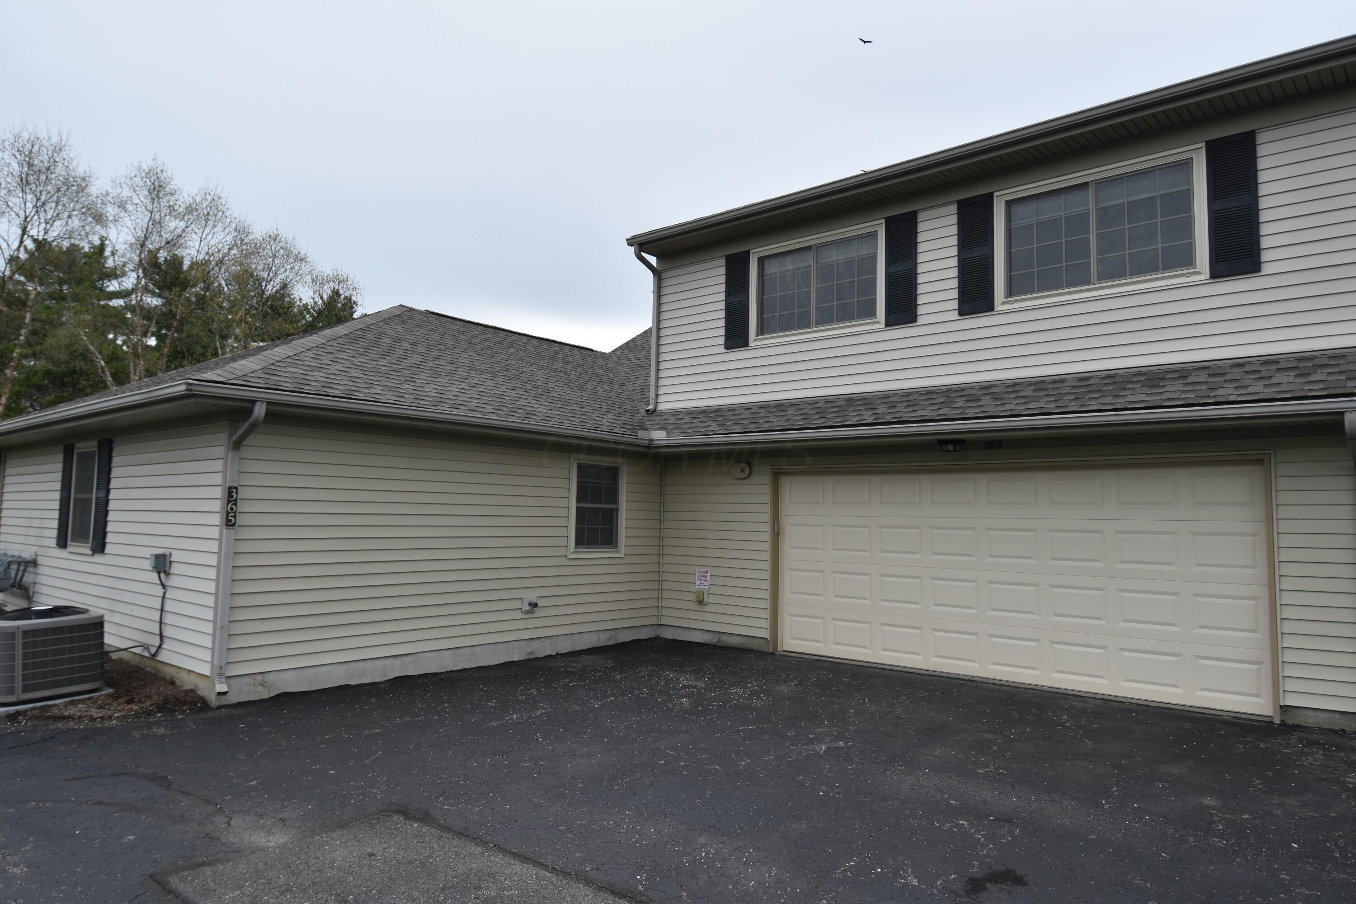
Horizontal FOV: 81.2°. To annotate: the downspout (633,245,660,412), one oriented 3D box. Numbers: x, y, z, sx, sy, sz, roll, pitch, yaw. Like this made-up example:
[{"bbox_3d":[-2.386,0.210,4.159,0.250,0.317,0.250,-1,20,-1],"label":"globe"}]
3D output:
[{"bbox_3d":[-0.451,-1.731,11.162,0.085,2.324,0.509,-2,-6,39],"label":"downspout"}]

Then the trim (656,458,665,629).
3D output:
[{"bbox_3d":[-0.224,1.223,10.800,0.045,2.273,0.045,-2,-6,39],"label":"trim"}]

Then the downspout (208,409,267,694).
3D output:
[{"bbox_3d":[-3.714,0.827,6.697,0.620,2.472,0.087,-3,-6,43],"label":"downspout"}]

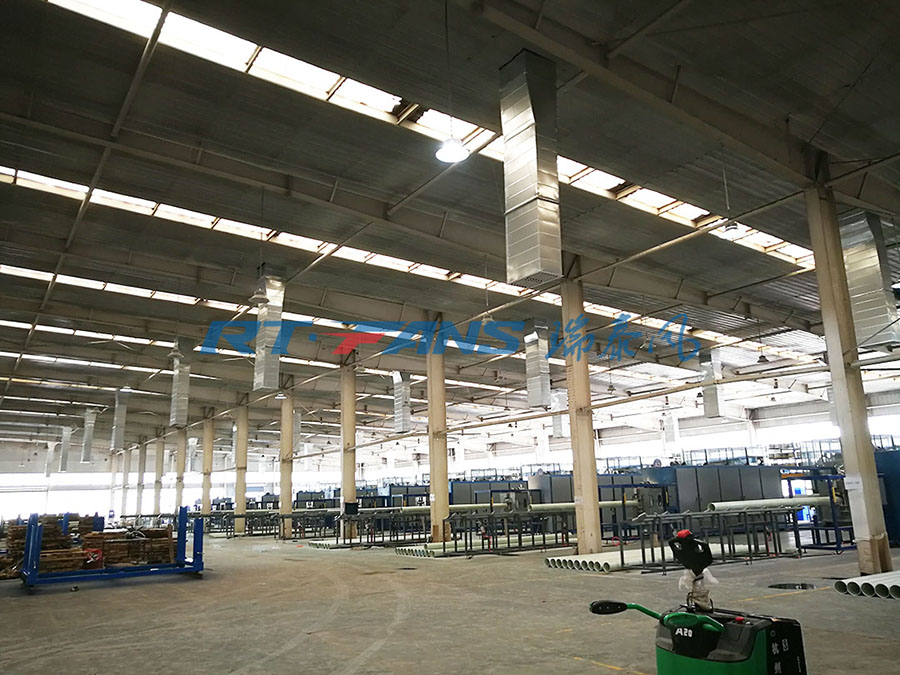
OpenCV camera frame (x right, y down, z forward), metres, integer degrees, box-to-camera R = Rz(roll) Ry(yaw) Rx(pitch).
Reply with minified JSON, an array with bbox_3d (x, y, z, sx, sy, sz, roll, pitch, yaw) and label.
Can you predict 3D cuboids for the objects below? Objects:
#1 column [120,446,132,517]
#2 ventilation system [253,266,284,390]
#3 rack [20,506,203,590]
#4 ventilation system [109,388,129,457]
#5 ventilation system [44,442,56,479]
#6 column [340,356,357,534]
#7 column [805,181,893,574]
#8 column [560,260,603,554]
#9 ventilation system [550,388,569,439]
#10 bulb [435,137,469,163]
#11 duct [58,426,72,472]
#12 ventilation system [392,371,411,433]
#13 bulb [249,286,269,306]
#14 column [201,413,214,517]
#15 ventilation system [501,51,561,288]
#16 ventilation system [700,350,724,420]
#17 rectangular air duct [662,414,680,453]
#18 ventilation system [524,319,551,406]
[{"bbox_3d":[-35.683,16.514,77.264,0.600,8.300,0.400,7,-16,-34],"label":"column"},{"bbox_3d":[-5.677,-0.319,21.925,0.671,3.916,0.718,7,-16,-34],"label":"ventilation system"},{"bbox_3d":[-7.736,4.843,16.285,3.520,1.610,1.700,7,-16,-33],"label":"rack"},{"bbox_3d":[-19.746,4.868,42.029,0.576,3.712,0.880,7,-16,-34],"label":"ventilation system"},{"bbox_3d":[-43.002,13.124,75.579,0.750,3.950,0.800,7,-16,-34],"label":"ventilation system"},{"bbox_3d":[-4.630,5.144,32.049,0.624,7.840,0.280,7,-16,-34],"label":"column"},{"bbox_3d":[7.975,0.586,14.153,0.624,7.840,0.280,7,-16,-34],"label":"column"},{"bbox_3d":[3.774,2.033,20.087,0.624,8.034,0.312,7,-16,-34],"label":"column"},{"bbox_3d":[6.884,4.787,44.281,0.700,3.150,0.800,7,-16,-34],"label":"ventilation system"},{"bbox_3d":[0.030,-2.696,9.864,0.480,0.288,0.480,-2,-13,0],"label":"bulb"},{"bbox_3d":[-33.823,9.894,61.916,0.576,3.792,0.880,7,-16,-34],"label":"duct"},{"bbox_3d":[-2.520,3.389,37.357,0.576,3.312,0.880,7,-16,-34],"label":"ventilation system"},{"bbox_3d":[-4.495,-1.003,16.536,0.480,0.288,0.480,7,-16,-34],"label":"bulb"},{"bbox_3d":[-18.065,10.151,52.314,0.600,8.300,0.400,7,-16,-34],"label":"column"},{"bbox_3d":[1.479,-2.975,12.558,0.750,4.200,0.800,7,-16,-34],"label":"ventilation system"},{"bbox_3d":[12.145,2.150,32.629,0.655,2.995,0.718,7,-16,-34],"label":"ventilation system"},{"bbox_3d":[15.830,6.375,50.318,0.650,2.500,0.800,7,-16,-34],"label":"rectangular air duct"},{"bbox_3d":[3.427,1.013,27.535,0.655,3.370,0.718,7,-16,-34],"label":"ventilation system"}]

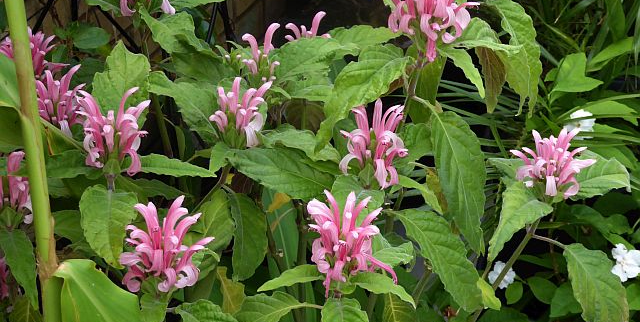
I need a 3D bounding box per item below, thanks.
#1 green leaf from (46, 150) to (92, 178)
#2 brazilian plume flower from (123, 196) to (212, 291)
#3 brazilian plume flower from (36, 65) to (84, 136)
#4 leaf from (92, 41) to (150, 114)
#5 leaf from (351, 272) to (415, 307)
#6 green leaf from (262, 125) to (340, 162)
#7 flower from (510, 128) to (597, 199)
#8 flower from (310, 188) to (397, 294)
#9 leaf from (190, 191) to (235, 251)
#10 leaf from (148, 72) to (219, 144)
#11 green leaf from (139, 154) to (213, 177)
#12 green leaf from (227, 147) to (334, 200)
[{"bbox_3d":[-0.292,0.004,1.970,0.066,0.018,0.045,0,39,0],"label":"green leaf"},{"bbox_3d":[-0.182,0.099,2.000,0.106,0.110,0.104,0,10,0],"label":"brazilian plume flower"},{"bbox_3d":[-0.312,-0.073,2.030,0.064,0.077,0.064,0,14,0],"label":"brazilian plume flower"},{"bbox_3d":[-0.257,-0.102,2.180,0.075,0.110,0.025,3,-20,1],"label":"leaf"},{"bbox_3d":[0.069,0.142,1.860,0.078,0.016,0.035,28,34,5],"label":"leaf"},{"bbox_3d":[-0.022,-0.021,1.980,0.090,0.020,0.044,22,35,5],"label":"green leaf"},{"bbox_3d":[0.272,0.004,1.960,0.096,0.078,0.090,0,15,0],"label":"flower"},{"bbox_3d":[0.035,0.088,1.830,0.094,0.104,0.090,-2,14,0],"label":"flower"},{"bbox_3d":[-0.126,0.070,1.970,0.045,0.068,0.018,22,18,0],"label":"leaf"},{"bbox_3d":[-0.160,-0.065,2.020,0.100,0.022,0.052,43,49,2],"label":"leaf"},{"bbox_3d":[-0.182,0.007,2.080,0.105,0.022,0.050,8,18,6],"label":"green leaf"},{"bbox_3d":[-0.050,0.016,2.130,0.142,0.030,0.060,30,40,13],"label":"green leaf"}]

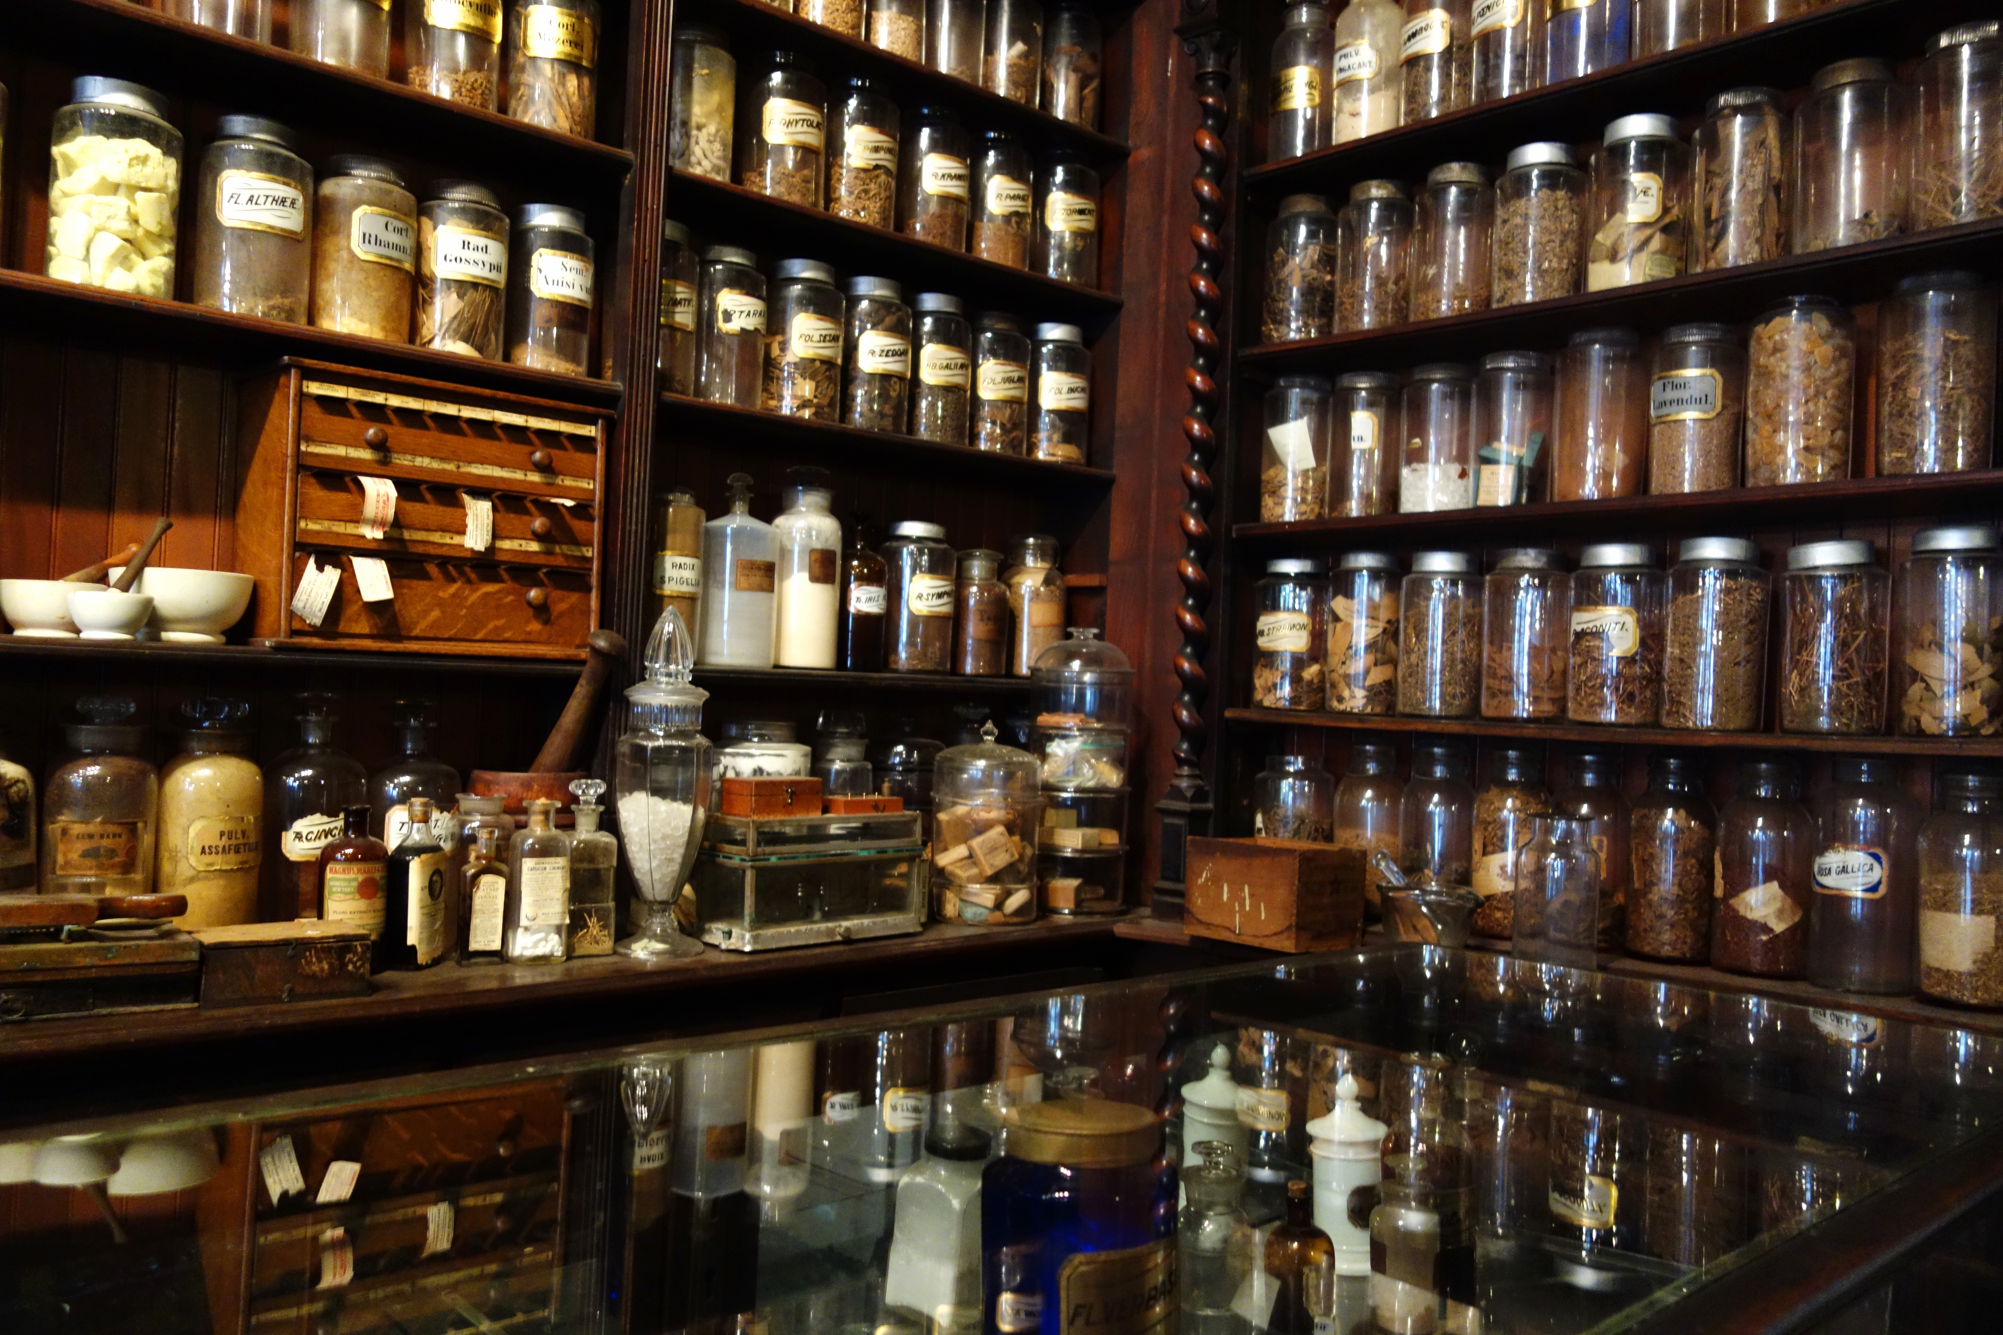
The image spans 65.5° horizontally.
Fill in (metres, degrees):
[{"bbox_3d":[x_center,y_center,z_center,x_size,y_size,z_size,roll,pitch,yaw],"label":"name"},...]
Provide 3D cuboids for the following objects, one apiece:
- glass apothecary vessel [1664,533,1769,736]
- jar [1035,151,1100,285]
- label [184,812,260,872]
[{"bbox_3d":[0.944,-0.041,2.058,0.123,0.252,0.123,3,-1,-41],"label":"glass apothecary vessel"},{"bbox_3d":[0.120,-0.792,2.823,0.107,0.260,0.107,3,-1,-15],"label":"jar"},{"bbox_3d":[-0.883,0.202,1.776,0.019,0.057,0.081,1,-1,42],"label":"label"}]

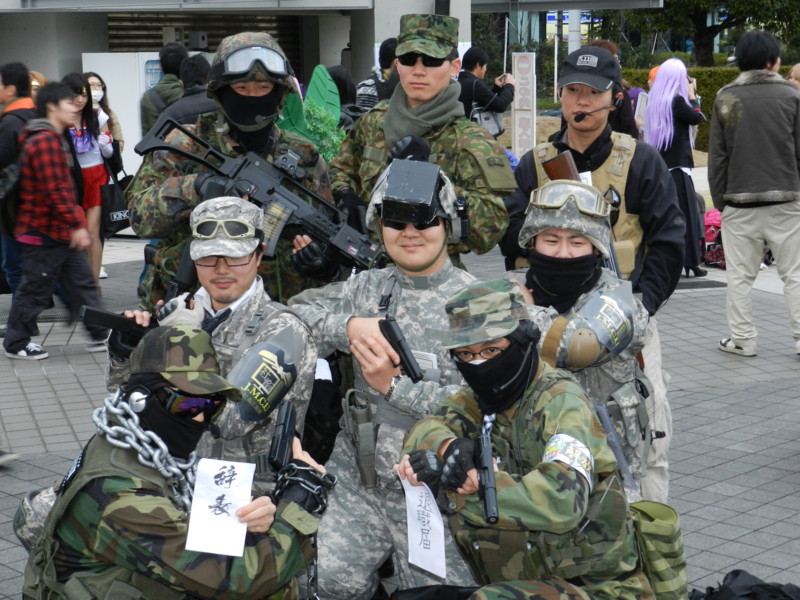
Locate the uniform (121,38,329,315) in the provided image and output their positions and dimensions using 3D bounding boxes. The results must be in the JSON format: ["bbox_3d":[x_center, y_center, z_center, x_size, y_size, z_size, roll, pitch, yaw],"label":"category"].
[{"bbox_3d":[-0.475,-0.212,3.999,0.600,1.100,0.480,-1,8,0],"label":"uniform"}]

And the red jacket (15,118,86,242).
[{"bbox_3d":[-2.042,-0.698,8.100,0.360,0.700,0.430,1,8,10],"label":"red jacket"}]

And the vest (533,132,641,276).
[{"bbox_3d":[0.548,-0.263,4.120,0.370,0.490,0.270,1,8,12],"label":"vest"}]

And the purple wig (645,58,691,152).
[{"bbox_3d":[2.045,-1.487,10.600,0.320,0.700,0.270,-8,11,-39],"label":"purple wig"}]

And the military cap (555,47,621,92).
[{"bbox_3d":[0.548,-0.673,4.030,0.180,0.135,0.260,2,9,20],"label":"military cap"}]

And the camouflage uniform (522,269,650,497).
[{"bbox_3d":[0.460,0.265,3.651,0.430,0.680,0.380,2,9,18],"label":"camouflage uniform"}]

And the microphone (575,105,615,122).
[{"bbox_3d":[0.568,-0.542,4.030,0.090,0.055,0.120,3,9,25],"label":"microphone"}]

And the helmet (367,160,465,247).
[{"bbox_3d":[0.042,-0.249,3.500,0.245,0.210,0.310,1,14,10],"label":"helmet"}]

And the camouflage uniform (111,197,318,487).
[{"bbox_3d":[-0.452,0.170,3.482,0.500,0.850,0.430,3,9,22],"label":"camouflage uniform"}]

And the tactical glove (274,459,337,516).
[{"bbox_3d":[-0.199,0.395,2.920,0.110,0.125,0.120,4,10,30],"label":"tactical glove"}]

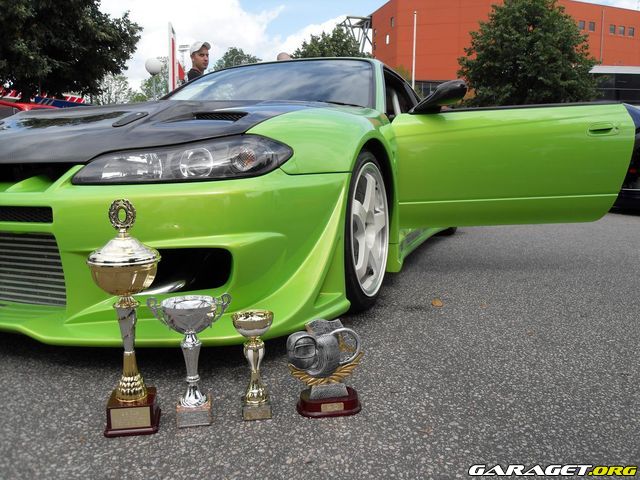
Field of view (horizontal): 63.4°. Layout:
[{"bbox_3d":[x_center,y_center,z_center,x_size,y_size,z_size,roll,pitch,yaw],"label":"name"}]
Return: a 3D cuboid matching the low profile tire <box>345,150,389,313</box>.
[{"bbox_3d":[0.094,-0.037,1.911,0.225,0.610,0.610,3,8,21],"label":"low profile tire"}]

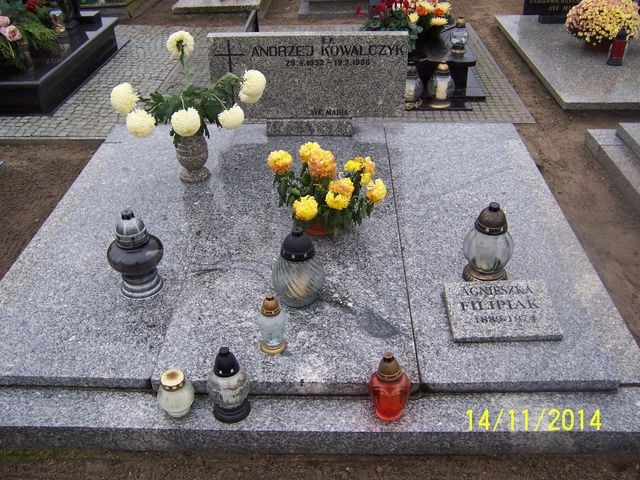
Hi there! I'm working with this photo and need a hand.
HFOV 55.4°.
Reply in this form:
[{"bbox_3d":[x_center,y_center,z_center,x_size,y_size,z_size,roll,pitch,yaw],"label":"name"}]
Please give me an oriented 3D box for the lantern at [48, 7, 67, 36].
[{"bbox_3d":[-1.991,-1.669,4.640,0.108,0.183,0.108,0,34,2],"label":"lantern"}]

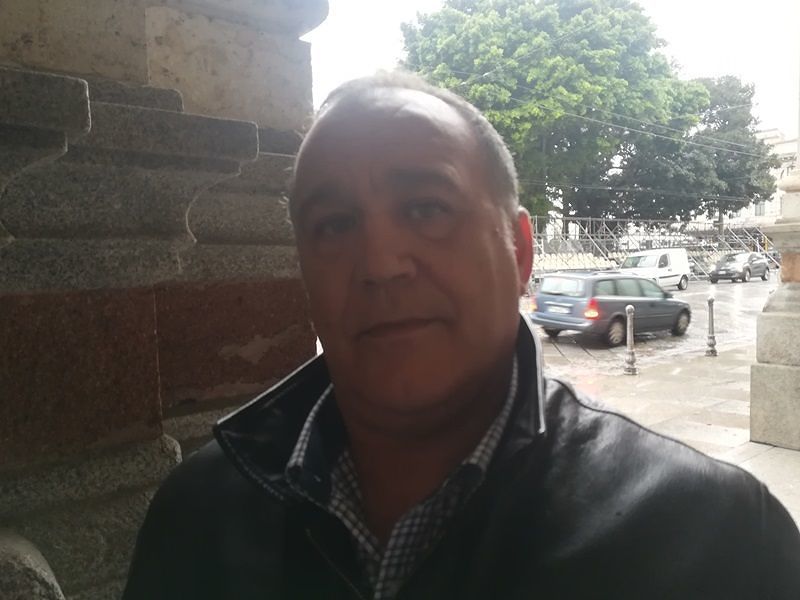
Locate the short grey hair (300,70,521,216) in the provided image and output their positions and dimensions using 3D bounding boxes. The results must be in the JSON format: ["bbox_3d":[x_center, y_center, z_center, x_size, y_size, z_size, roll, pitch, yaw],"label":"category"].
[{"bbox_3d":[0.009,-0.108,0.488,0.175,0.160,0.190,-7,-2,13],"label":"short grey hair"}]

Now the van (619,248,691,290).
[{"bbox_3d":[10.674,-1.213,25.550,4.300,1.810,1.700,-4,4,-41],"label":"van"}]

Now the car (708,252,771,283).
[{"bbox_3d":[17.444,-1.666,30.791,4.200,1.510,1.760,-4,4,-40],"label":"car"}]

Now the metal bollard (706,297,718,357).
[{"bbox_3d":[5.058,0.430,9.750,0.180,0.975,0.180,0,4,27],"label":"metal bollard"}]

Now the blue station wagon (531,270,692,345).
[{"bbox_3d":[4.848,0.102,13.379,4.280,1.490,1.730,-4,4,-37],"label":"blue station wagon"}]

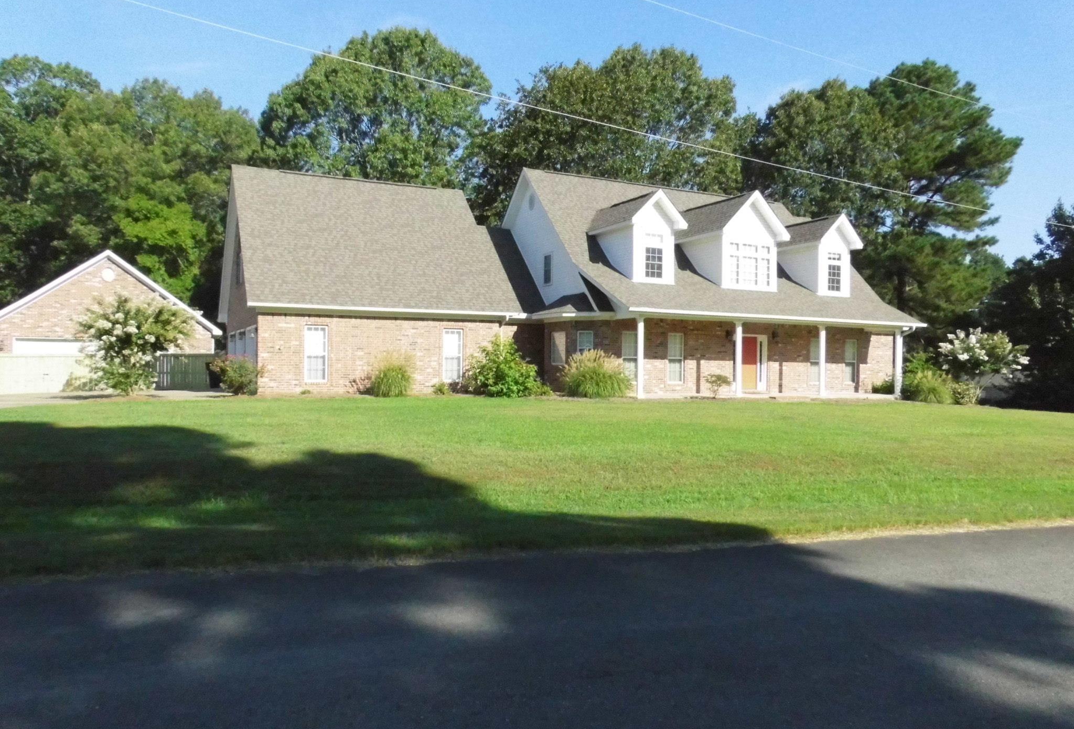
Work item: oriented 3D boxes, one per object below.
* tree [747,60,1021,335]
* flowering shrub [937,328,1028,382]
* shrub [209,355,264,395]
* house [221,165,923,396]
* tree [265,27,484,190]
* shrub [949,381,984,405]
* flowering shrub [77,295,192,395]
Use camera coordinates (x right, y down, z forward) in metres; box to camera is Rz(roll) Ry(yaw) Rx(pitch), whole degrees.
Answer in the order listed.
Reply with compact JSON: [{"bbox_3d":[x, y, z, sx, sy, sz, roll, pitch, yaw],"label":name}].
[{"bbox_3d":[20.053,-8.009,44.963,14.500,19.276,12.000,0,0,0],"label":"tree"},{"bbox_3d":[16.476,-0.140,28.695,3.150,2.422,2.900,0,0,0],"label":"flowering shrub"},{"bbox_3d":[-9.441,0.343,24.398,1.570,1.240,1.400,0,0,0],"label":"shrub"},{"bbox_3d":[0.813,-3.446,32.331,24.900,9.150,16.000,1,0,-26],"label":"house"},{"bbox_3d":[-10.161,-9.848,47.959,14.280,21.897,13.000,0,0,0],"label":"tree"},{"bbox_3d":[15.560,1.049,28.098,1.150,0.912,1.050,0,0,0],"label":"shrub"},{"bbox_3d":[-12.967,-0.636,24.994,3.500,3.245,3.300,0,0,0],"label":"flowering shrub"}]

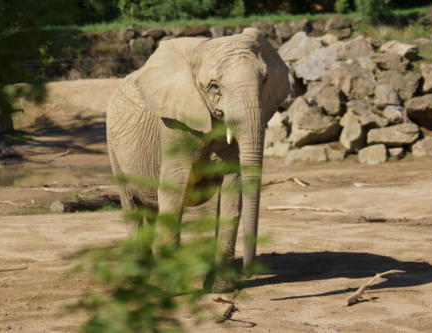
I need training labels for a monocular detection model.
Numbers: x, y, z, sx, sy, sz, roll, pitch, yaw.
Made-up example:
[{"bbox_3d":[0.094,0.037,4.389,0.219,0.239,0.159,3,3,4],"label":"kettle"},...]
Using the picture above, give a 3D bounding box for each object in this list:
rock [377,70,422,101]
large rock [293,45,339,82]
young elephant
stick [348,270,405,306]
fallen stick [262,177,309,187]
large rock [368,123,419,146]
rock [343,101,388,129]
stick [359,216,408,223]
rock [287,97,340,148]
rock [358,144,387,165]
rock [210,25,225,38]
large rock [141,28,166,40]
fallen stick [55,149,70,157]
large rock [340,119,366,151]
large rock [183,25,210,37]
[{"bbox_3d":[3.258,-1.438,38.700,0.820,0.500,0.650,0,6,0],"label":"rock"},{"bbox_3d":[1.807,-1.852,39.200,0.780,0.620,0.650,0,6,0],"label":"large rock"},{"bbox_3d":[-0.290,-0.239,22.990,1.600,2.550,2.950,-4,11,-21],"label":"young elephant"},{"bbox_3d":[1.671,1.255,22.700,0.180,0.270,1.000,5,7,38],"label":"stick"},{"bbox_3d":[1.067,0.240,33.700,0.780,0.110,0.400,0,6,0],"label":"fallen stick"},{"bbox_3d":[2.850,-0.514,35.000,0.850,0.370,0.520,0,6,0],"label":"large rock"},{"bbox_3d":[2.826,-0.983,41.200,0.860,0.540,0.620,0,4,0],"label":"rock"},{"bbox_3d":[2.083,0.659,27.100,0.620,0.070,0.120,1,6,6],"label":"stick"},{"bbox_3d":[1.834,-0.828,41.000,1.010,0.930,0.850,0,4,0],"label":"rock"},{"bbox_3d":[2.470,-0.189,34.400,0.430,0.310,0.360,0,6,0],"label":"rock"},{"bbox_3d":[0.027,-2.437,39.500,0.270,0.250,0.270,0,7,0],"label":"rock"},{"bbox_3d":[-1.319,-2.786,46.000,0.550,0.270,0.400,0,4,0],"label":"large rock"},{"bbox_3d":[-2.925,-0.244,41.000,0.380,0.150,0.250,0,4,0],"label":"fallen stick"},{"bbox_3d":[2.361,-0.536,37.700,0.420,0.570,0.480,0,6,0],"label":"large rock"},{"bbox_3d":[-0.404,-2.820,45.200,0.580,0.250,0.420,0,6,0],"label":"large rock"}]

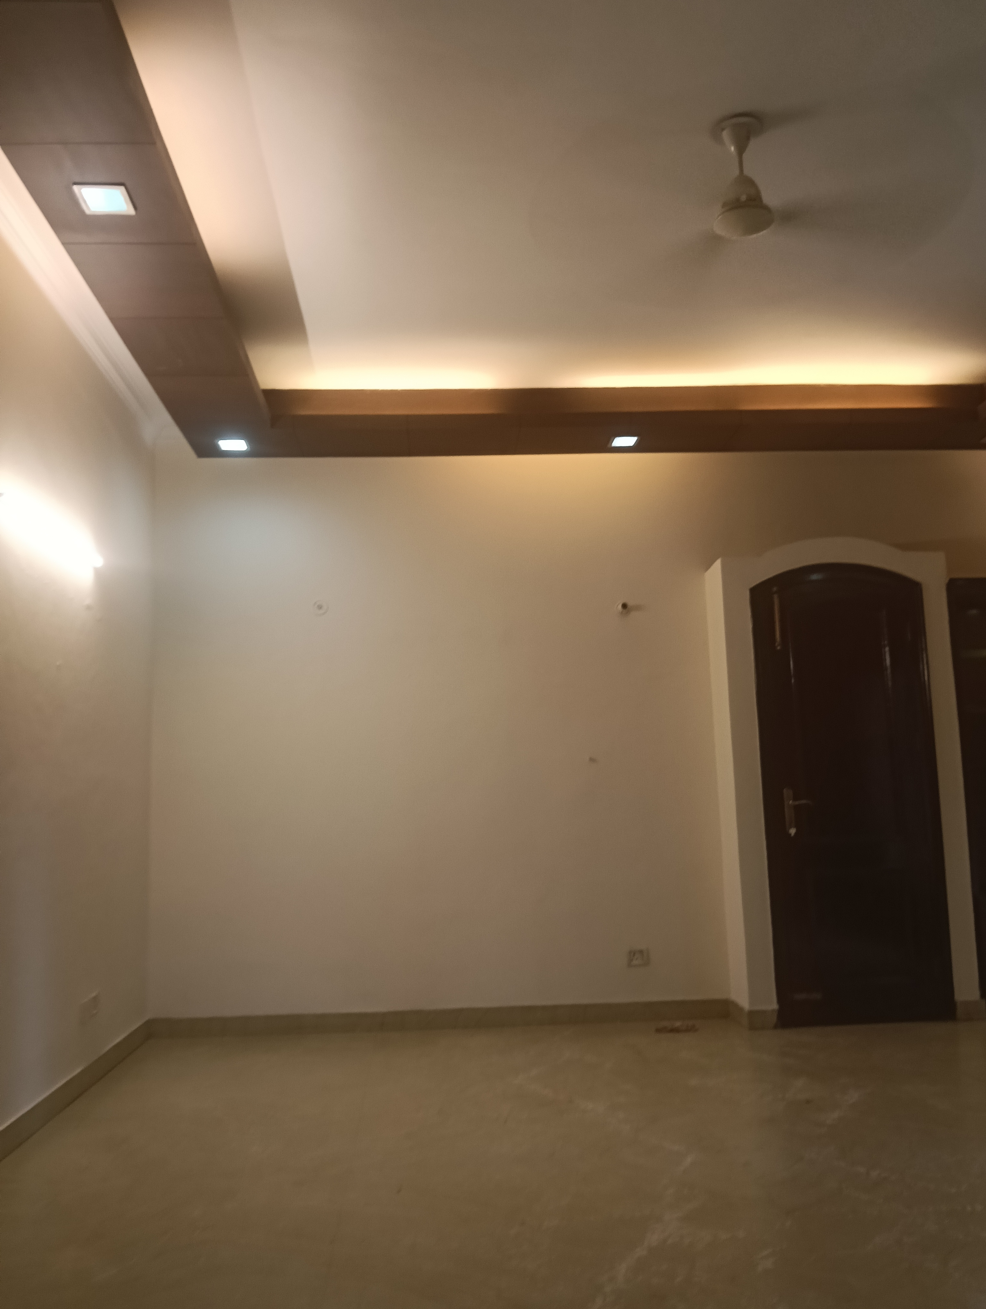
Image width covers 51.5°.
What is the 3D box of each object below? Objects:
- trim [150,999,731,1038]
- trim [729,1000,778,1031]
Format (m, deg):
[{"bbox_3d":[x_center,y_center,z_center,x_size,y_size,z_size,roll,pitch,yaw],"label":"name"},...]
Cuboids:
[{"bbox_3d":[-0.267,1.960,5.502,3.102,0.099,0.020,-1,-8,-2],"label":"trim"},{"bbox_3d":[1.379,1.905,5.413,0.150,0.099,0.307,-1,-8,-2],"label":"trim"}]

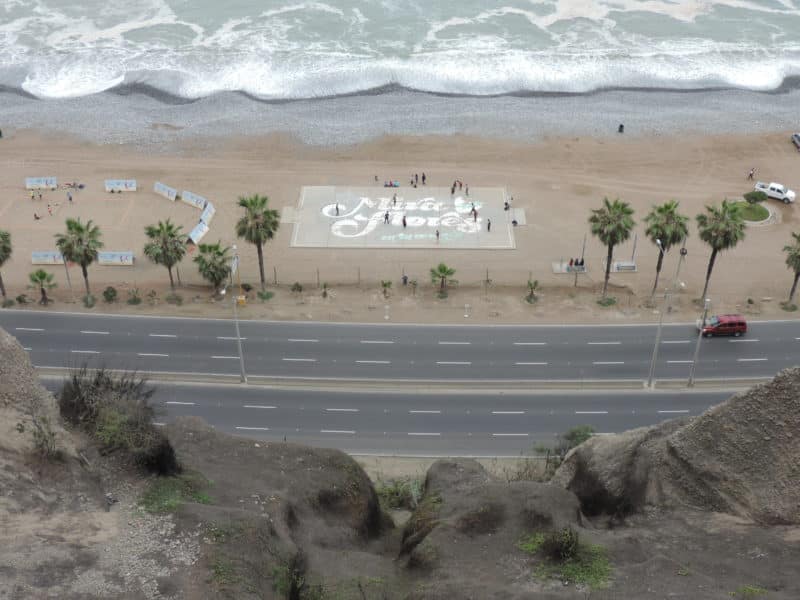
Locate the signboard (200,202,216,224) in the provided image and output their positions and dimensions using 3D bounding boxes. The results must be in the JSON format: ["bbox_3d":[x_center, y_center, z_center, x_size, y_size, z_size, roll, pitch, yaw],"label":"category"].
[{"bbox_3d":[-25.970,-11.450,133.090,1.350,1.270,4.200,2,33,4],"label":"signboard"}]

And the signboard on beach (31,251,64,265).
[{"bbox_3d":[-43.620,-5.290,123.790,4.200,1.270,1.350,3,33,5],"label":"signboard on beach"}]

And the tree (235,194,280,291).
[{"bbox_3d":[-15.479,-6.035,110.638,4.820,12.390,4.670,0,33,0],"label":"tree"}]

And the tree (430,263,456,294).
[{"bbox_3d":[5.060,-2.410,115.550,2.990,3.790,2.990,0,33,0],"label":"tree"}]

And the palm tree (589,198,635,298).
[{"bbox_3d":[22.817,-5.313,109.080,4.960,12.600,4.810,0,33,0],"label":"palm tree"}]

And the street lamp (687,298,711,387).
[{"bbox_3d":[29.098,4.254,96.607,0.600,10.300,0.700,0,33,0],"label":"street lamp"}]

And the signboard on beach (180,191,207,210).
[{"bbox_3d":[-27.125,-13.318,131.935,4.100,1.200,1.250,23,40,31],"label":"signboard on beach"}]

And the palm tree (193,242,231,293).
[{"bbox_3d":[-20.992,-3.631,112.264,4.280,6.630,4.150,0,33,0],"label":"palm tree"}]

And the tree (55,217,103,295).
[{"bbox_3d":[-35.441,-4.475,110.809,5.290,9.760,5.130,0,33,0],"label":"tree"}]

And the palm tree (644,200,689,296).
[{"bbox_3d":[28.854,-5.335,109.522,4.760,12.100,4.620,0,33,0],"label":"palm tree"}]

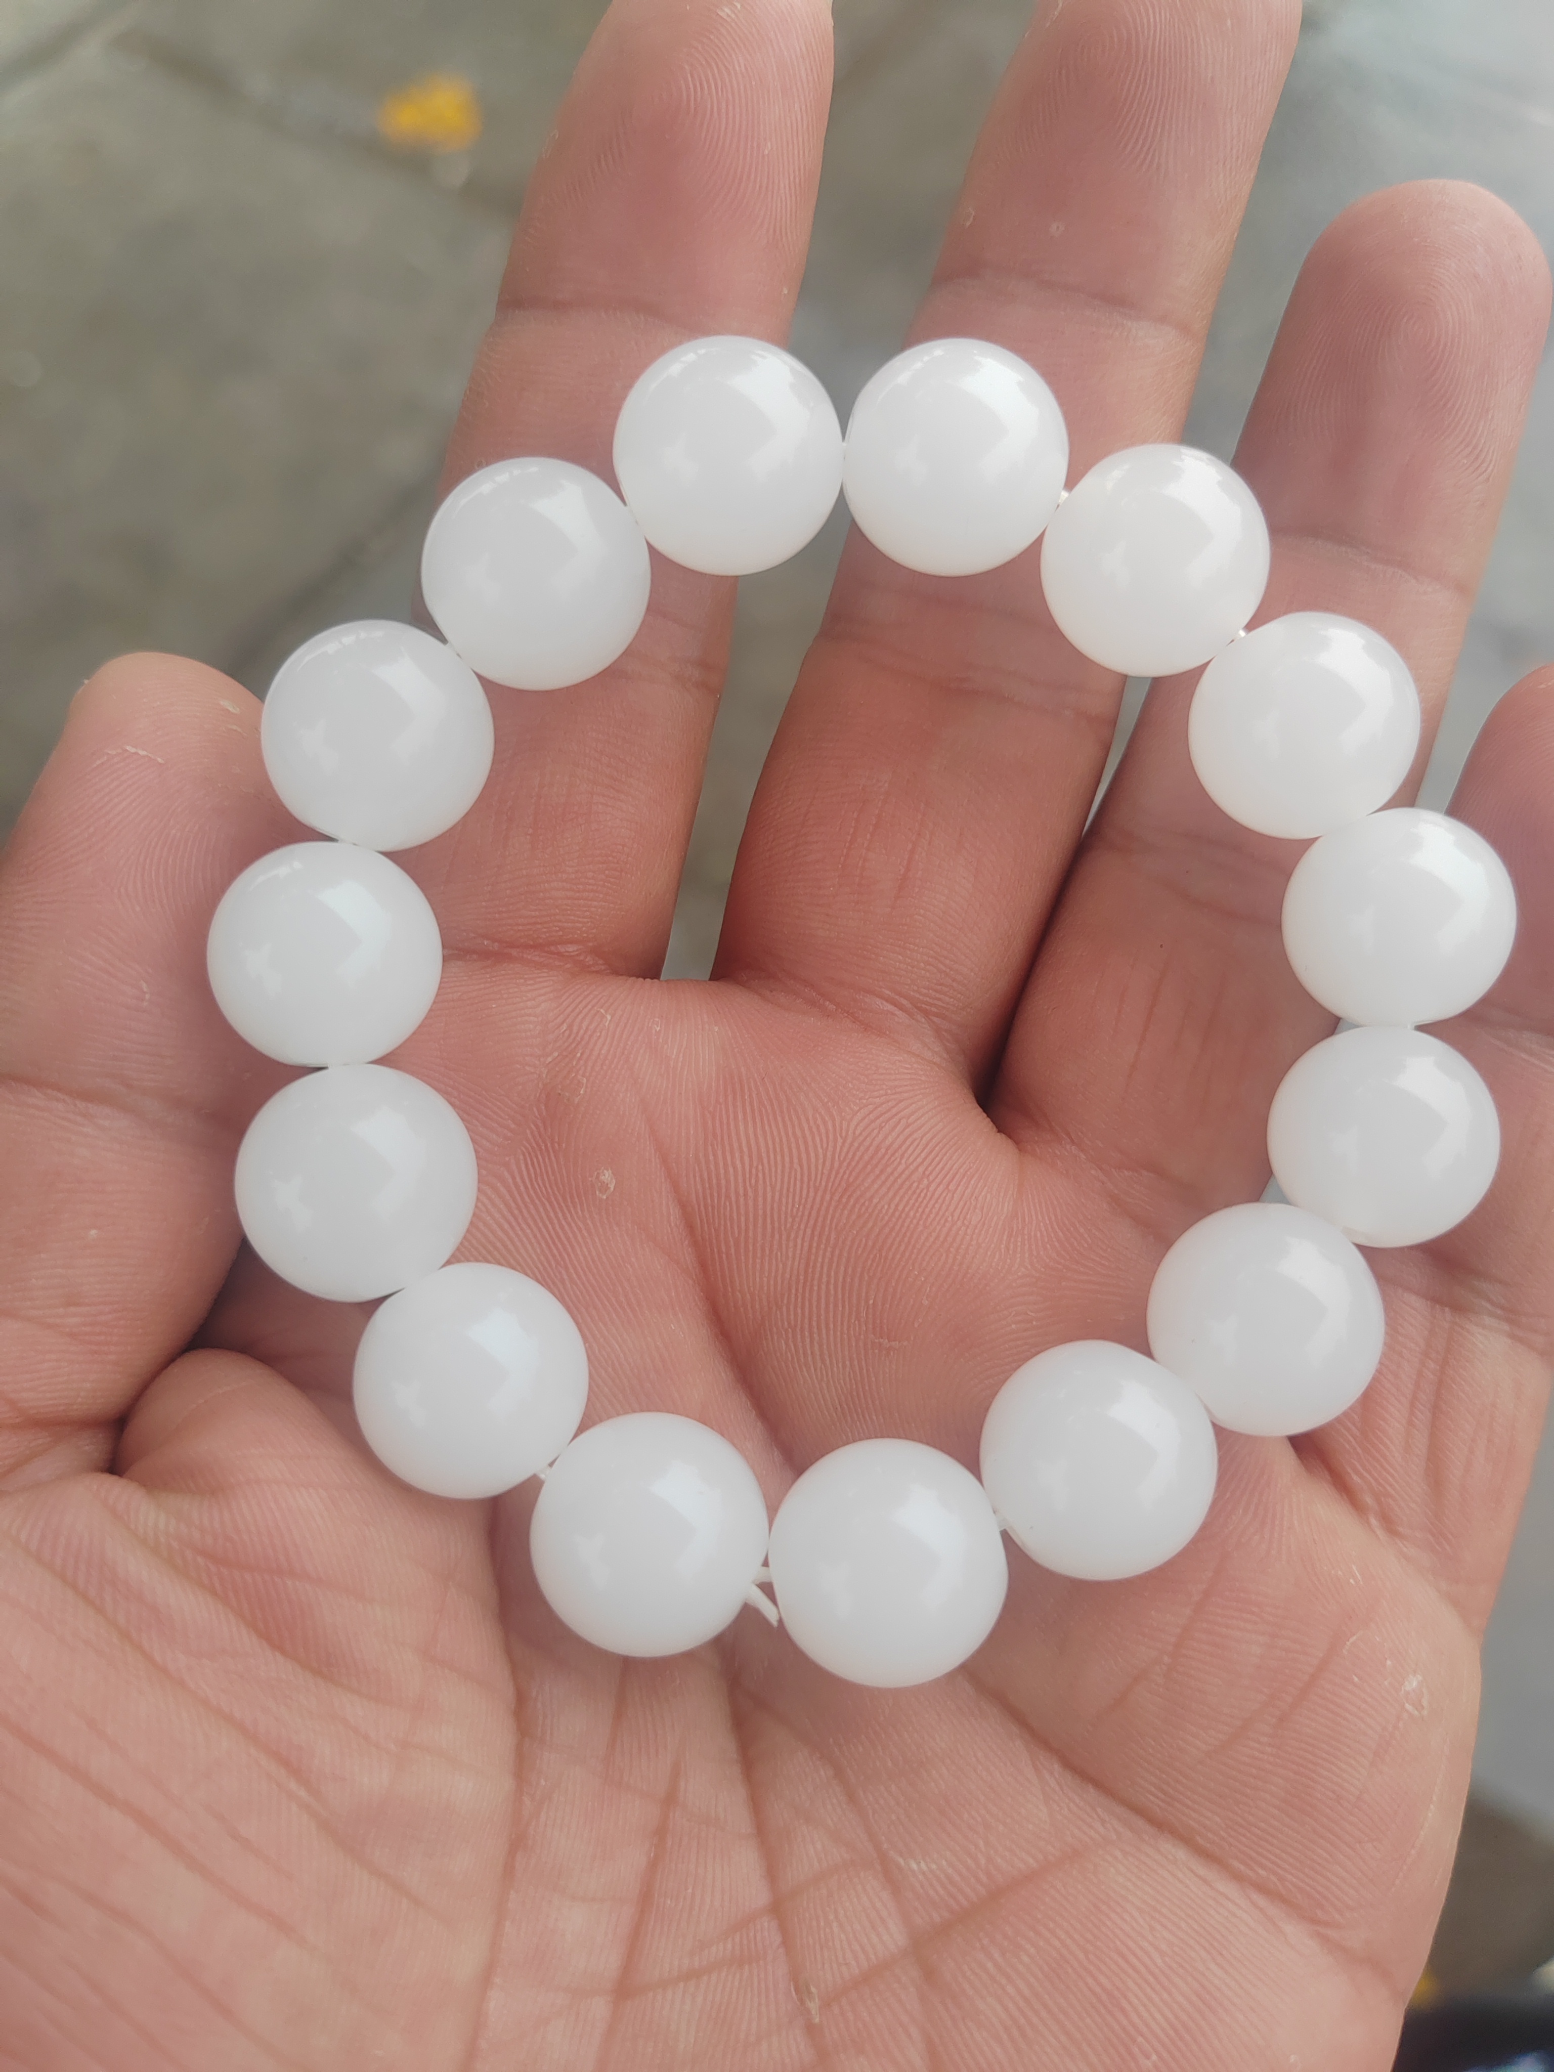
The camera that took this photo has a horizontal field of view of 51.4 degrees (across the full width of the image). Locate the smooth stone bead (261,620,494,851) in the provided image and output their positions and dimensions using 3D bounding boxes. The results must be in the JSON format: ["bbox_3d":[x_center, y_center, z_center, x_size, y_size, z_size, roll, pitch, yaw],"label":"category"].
[{"bbox_3d":[-0.025,-0.019,0.100,0.014,0.014,0.014,1,61,-2],"label":"smooth stone bead"}]

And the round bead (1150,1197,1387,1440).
[{"bbox_3d":[0.030,0.017,0.100,0.014,0.014,0.014,1,61,-2],"label":"round bead"}]

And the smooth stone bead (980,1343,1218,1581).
[{"bbox_3d":[0.019,0.026,0.098,0.014,0.014,0.014,1,61,-2],"label":"smooth stone bead"}]

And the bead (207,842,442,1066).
[{"bbox_3d":[-0.028,-0.005,0.099,0.014,0.014,0.014,1,61,-2],"label":"bead"}]

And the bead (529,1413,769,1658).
[{"bbox_3d":[-0.008,0.030,0.097,0.014,0.014,0.014,1,61,-2],"label":"bead"}]

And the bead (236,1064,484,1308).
[{"bbox_3d":[-0.025,0.009,0.097,0.014,0.014,0.014,1,61,-2],"label":"bead"}]

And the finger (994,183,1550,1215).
[{"bbox_3d":[0.035,-0.022,0.113,0.019,0.018,0.074,17,88,7],"label":"finger"}]

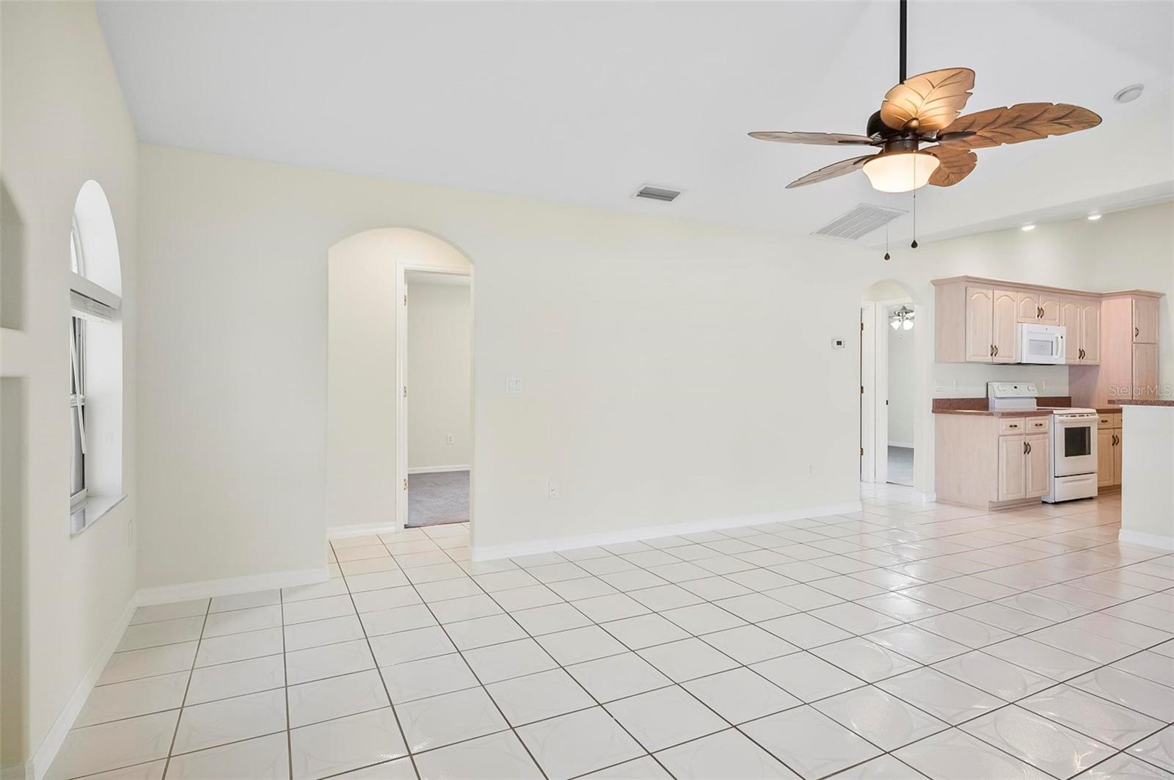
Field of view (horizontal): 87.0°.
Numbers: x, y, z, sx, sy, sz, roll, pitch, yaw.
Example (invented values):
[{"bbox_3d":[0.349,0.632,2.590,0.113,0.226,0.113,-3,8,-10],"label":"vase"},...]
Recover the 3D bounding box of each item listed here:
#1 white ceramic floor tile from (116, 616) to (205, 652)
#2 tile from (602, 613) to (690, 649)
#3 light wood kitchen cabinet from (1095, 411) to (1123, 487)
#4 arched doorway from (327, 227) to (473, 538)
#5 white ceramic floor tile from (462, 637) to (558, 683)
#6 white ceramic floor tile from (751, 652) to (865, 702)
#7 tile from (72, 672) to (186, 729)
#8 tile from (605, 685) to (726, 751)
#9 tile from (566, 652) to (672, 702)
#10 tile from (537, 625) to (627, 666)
[{"bbox_3d":[-1.980,1.138,2.893,0.332,0.010,0.332,0,1,-27],"label":"white ceramic floor tile"},{"bbox_3d":[0.276,1.141,2.920,0.332,0.010,0.326,0,1,-27],"label":"tile"},{"bbox_3d":[5.391,0.640,6.755,0.754,0.825,0.602,0,1,-27],"label":"light wood kitchen cabinet"},{"bbox_3d":[-1.155,0.064,3.876,0.885,2.115,0.120,0,1,-27],"label":"arched doorway"},{"bbox_3d":[-0.327,1.141,2.612,0.332,0.010,0.332,0,1,-27],"label":"white ceramic floor tile"},{"bbox_3d":[0.865,1.129,2.442,0.327,0.010,0.324,0,1,-27],"label":"white ceramic floor tile"},{"bbox_3d":[-1.676,1.146,2.302,0.318,0.010,0.327,0,1,-27],"label":"tile"},{"bbox_3d":[0.277,1.152,2.178,0.333,0.010,0.330,0,1,-27],"label":"tile"},{"bbox_3d":[0.125,1.146,2.471,0.332,0.010,0.326,0,1,-27],"label":"tile"},{"bbox_3d":[-0.025,1.142,2.767,0.332,0.010,0.326,0,1,-27],"label":"tile"}]

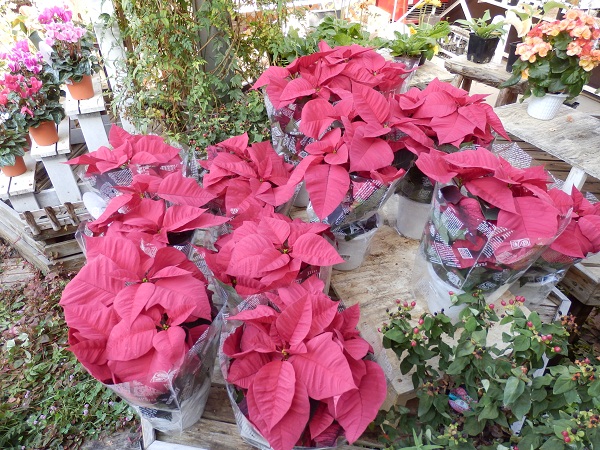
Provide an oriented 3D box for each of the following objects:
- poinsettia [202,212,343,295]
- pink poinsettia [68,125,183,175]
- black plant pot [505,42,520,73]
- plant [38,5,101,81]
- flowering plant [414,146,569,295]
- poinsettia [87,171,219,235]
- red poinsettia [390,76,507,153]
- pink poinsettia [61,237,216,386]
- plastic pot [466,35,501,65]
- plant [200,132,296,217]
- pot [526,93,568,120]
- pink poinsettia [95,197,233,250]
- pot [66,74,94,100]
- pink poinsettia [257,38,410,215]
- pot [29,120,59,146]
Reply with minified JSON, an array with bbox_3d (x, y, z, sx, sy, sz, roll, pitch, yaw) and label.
[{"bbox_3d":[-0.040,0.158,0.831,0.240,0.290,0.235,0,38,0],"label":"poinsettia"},{"bbox_3d":[-0.561,-0.241,1.400,0.360,0.130,0.280,0,38,0],"label":"pink poinsettia"},{"bbox_3d":[1.065,-0.795,2.076,0.145,0.128,0.145,3,37,0],"label":"black plant pot"},{"bbox_3d":[-0.936,-0.737,1.777,0.215,0.240,0.200,0,38,0],"label":"plant"},{"bbox_3d":[0.400,0.036,0.995,0.265,0.330,0.265,0,38,0],"label":"flowering plant"},{"bbox_3d":[-0.392,-0.050,1.160,0.340,0.150,0.290,0,38,0],"label":"poinsettia"},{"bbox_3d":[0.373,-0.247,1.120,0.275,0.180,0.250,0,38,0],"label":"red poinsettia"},{"bbox_3d":[-0.326,0.174,0.870,0.310,0.200,0.320,0,38,0],"label":"pink poinsettia"},{"bbox_3d":[0.754,-0.734,1.794,0.120,0.100,0.120,0,38,0],"label":"plastic pot"},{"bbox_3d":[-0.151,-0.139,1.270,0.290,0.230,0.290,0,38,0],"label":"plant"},{"bbox_3d":[1.052,-0.506,1.850,0.165,0.130,0.165,0,38,0],"label":"pot"},{"bbox_3d":[-0.252,0.015,0.835,0.245,0.170,0.210,0,38,0],"label":"pink poinsettia"},{"bbox_3d":[-0.952,-0.606,1.880,0.113,0.097,0.113,0,38,0],"label":"pot"},{"bbox_3d":[0.106,-0.289,1.370,0.490,0.380,0.600,0,38,0],"label":"pink poinsettia"},{"bbox_3d":[-1.147,-0.420,1.942,0.113,0.097,0.113,0,38,0],"label":"pot"}]

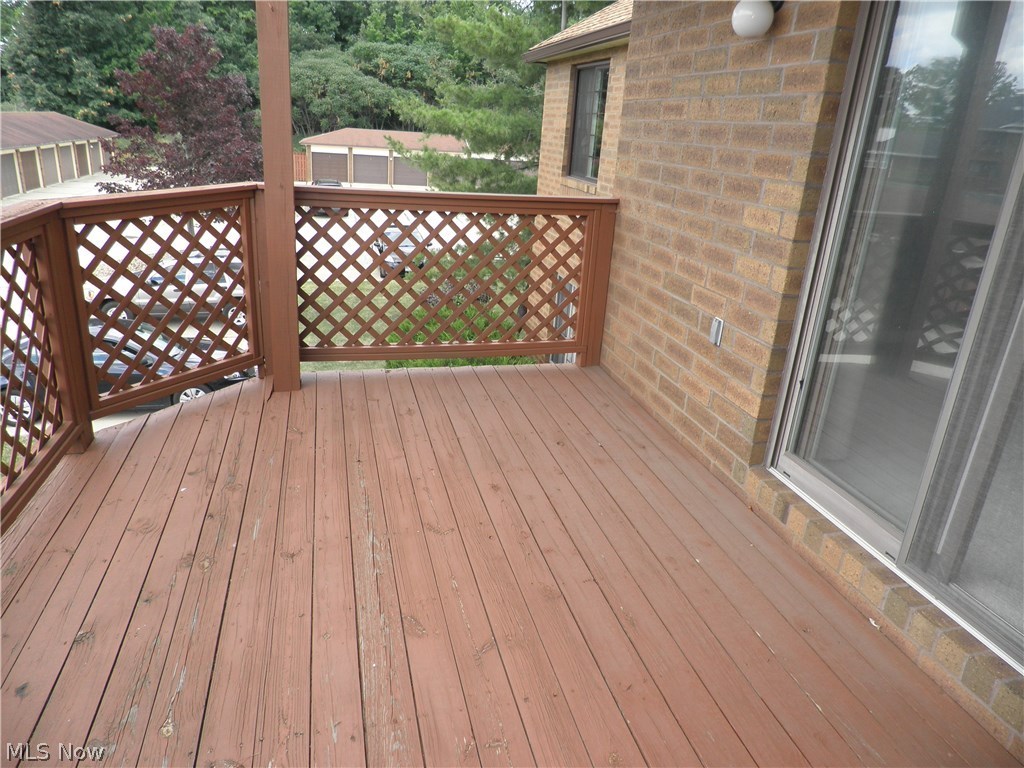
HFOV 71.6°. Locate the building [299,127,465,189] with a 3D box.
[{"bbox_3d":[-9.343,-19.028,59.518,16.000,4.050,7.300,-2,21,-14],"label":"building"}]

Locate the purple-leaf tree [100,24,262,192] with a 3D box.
[{"bbox_3d":[-10.822,-7.809,23.595,5.700,7.500,5.600,-2,21,-14],"label":"purple-leaf tree"}]

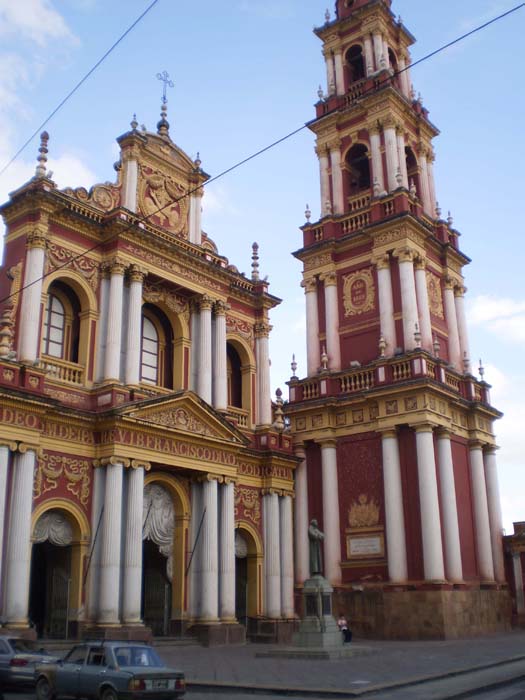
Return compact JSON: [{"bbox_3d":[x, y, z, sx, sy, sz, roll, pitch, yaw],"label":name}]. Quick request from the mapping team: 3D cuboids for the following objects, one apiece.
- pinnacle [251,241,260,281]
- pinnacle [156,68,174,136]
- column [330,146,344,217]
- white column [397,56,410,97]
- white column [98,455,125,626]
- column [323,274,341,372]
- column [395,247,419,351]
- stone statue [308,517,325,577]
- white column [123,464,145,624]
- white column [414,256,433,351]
[{"bbox_3d":[-0.460,-5.694,47.123,0.530,2.900,0.530,0,-19,0],"label":"pinnacle"},{"bbox_3d":[-6.220,-15.646,46.207,0.800,5.000,1.350,-16,-24,38],"label":"pinnacle"},{"bbox_3d":[5.243,-11.969,50.707,0.775,5.642,0.775,0,-19,0],"label":"column"},{"bbox_3d":[11.049,-21.252,56.545,0.640,4.148,0.640,-15,-23,37],"label":"white column"},{"bbox_3d":[-6.477,8.197,31.566,0.877,7.179,0.877,-16,-24,38],"label":"white column"},{"bbox_3d":[4.181,-1.478,43.406,0.870,7.001,0.870,-1,-17,0],"label":"column"},{"bbox_3d":[8.820,-3.061,44.128,1.100,7.000,1.100,-16,-24,38],"label":"column"},{"bbox_3d":[2.203,8.209,30.265,0.720,2.402,0.720,-15,-24,37],"label":"stone statue"},{"bbox_3d":[-6.027,9.158,34.277,0.950,7.300,0.950,-16,-24,38],"label":"white column"},{"bbox_3d":[10.263,-2.724,46.542,0.850,6.951,0.880,-15,-23,37],"label":"white column"}]

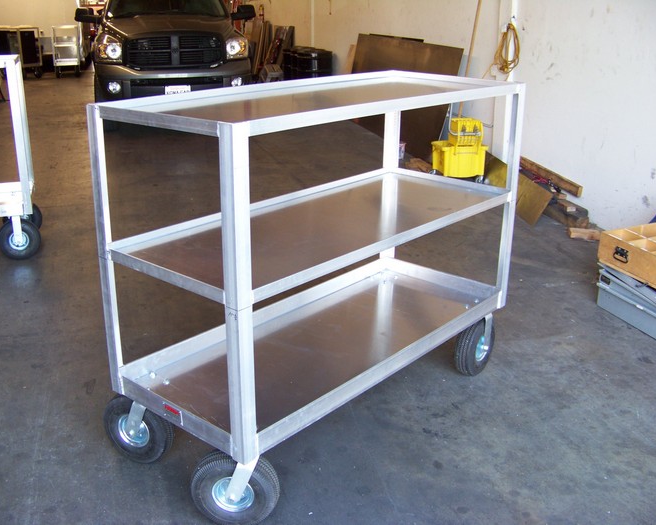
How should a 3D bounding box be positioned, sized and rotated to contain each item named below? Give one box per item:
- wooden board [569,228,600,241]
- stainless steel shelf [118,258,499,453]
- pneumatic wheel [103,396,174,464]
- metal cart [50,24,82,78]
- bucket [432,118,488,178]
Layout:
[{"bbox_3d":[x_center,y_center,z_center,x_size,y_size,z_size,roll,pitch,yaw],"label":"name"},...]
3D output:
[{"bbox_3d":[1.819,-0.186,4.989,0.290,0.040,0.090,5,20,12],"label":"wooden board"},{"bbox_3d":[0.024,0.263,2.702,0.609,0.065,1.487,16,25,38],"label":"stainless steel shelf"},{"bbox_3d":[-0.637,0.558,2.457,0.257,0.257,0.085,9,21,22],"label":"pneumatic wheel"},{"bbox_3d":[-5.814,-4.698,16.216,0.560,1.070,0.950,-7,20,-20],"label":"metal cart"},{"bbox_3d":[1.200,-1.043,6.680,0.420,0.540,0.410,-3,19,-9],"label":"bucket"}]

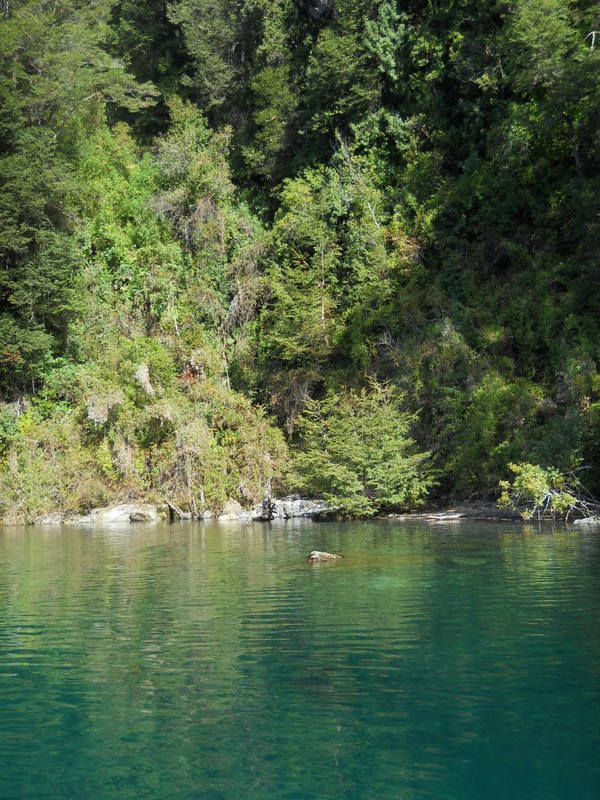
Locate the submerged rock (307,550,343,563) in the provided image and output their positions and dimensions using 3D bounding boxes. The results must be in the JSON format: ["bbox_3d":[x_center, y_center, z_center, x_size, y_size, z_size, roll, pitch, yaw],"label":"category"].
[{"bbox_3d":[0.361,2.306,12.600,0.530,0.160,0.380,-2,-3,0],"label":"submerged rock"}]

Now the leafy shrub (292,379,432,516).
[{"bbox_3d":[1.484,1.151,20.300,3.150,3.150,2.800,-2,-3,0],"label":"leafy shrub"}]

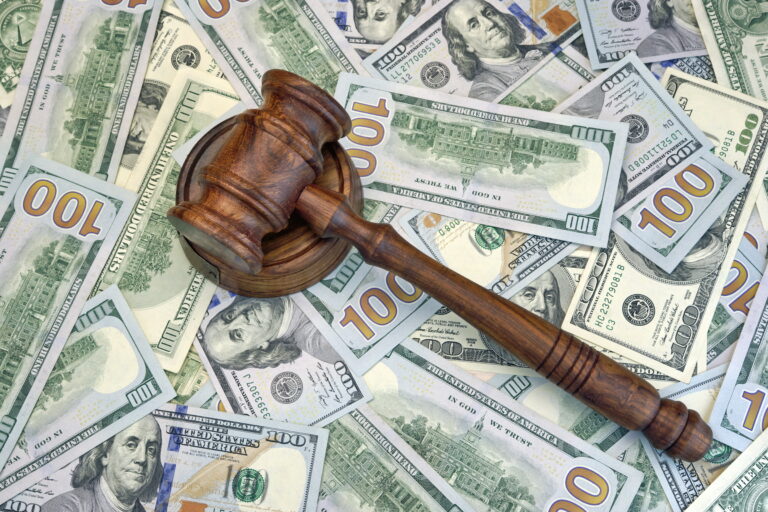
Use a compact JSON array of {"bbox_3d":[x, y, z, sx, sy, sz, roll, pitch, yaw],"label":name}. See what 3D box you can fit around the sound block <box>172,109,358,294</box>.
[{"bbox_3d":[-0.060,-0.029,0.489,0.099,0.019,0.099,0,74,2],"label":"sound block"}]

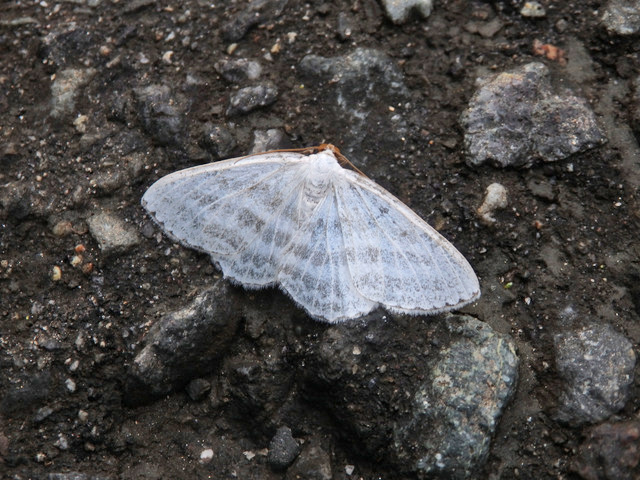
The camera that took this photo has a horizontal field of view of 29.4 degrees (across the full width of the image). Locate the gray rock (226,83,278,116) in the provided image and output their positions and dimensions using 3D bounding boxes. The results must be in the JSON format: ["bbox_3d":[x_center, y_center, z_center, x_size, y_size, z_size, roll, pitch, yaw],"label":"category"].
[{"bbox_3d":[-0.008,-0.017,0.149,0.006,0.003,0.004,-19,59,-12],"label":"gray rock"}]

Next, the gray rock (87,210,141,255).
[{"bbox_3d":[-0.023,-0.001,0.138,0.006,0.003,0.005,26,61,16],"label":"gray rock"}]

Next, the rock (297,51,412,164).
[{"bbox_3d":[0.004,-0.017,0.149,0.014,0.006,0.014,0,63,0],"label":"rock"}]

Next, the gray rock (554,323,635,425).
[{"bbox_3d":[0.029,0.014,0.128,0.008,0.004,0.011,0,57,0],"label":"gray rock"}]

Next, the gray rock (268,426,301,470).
[{"bbox_3d":[-0.004,0.022,0.129,0.003,0.003,0.004,0,63,0],"label":"gray rock"}]

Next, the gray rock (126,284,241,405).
[{"bbox_3d":[-0.015,0.011,0.134,0.006,0.005,0.013,39,69,18],"label":"gray rock"}]

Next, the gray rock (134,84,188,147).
[{"bbox_3d":[-0.019,-0.015,0.148,0.006,0.004,0.007,0,63,0],"label":"gray rock"}]

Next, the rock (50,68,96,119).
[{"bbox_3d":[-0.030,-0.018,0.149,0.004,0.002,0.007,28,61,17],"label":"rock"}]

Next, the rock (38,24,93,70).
[{"bbox_3d":[-0.032,-0.024,0.153,0.006,0.003,0.005,0,63,0],"label":"rock"}]

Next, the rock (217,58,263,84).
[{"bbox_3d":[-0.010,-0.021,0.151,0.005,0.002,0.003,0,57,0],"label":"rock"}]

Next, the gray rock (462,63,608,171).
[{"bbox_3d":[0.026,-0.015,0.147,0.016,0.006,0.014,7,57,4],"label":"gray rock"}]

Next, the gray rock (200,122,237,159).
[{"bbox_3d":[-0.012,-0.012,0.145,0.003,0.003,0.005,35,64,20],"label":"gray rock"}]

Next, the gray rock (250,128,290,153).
[{"bbox_3d":[-0.006,-0.011,0.146,0.005,0.003,0.004,0,63,0],"label":"gray rock"}]

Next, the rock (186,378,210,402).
[{"bbox_3d":[-0.013,0.016,0.132,0.002,0.002,0.002,0,63,0],"label":"rock"}]

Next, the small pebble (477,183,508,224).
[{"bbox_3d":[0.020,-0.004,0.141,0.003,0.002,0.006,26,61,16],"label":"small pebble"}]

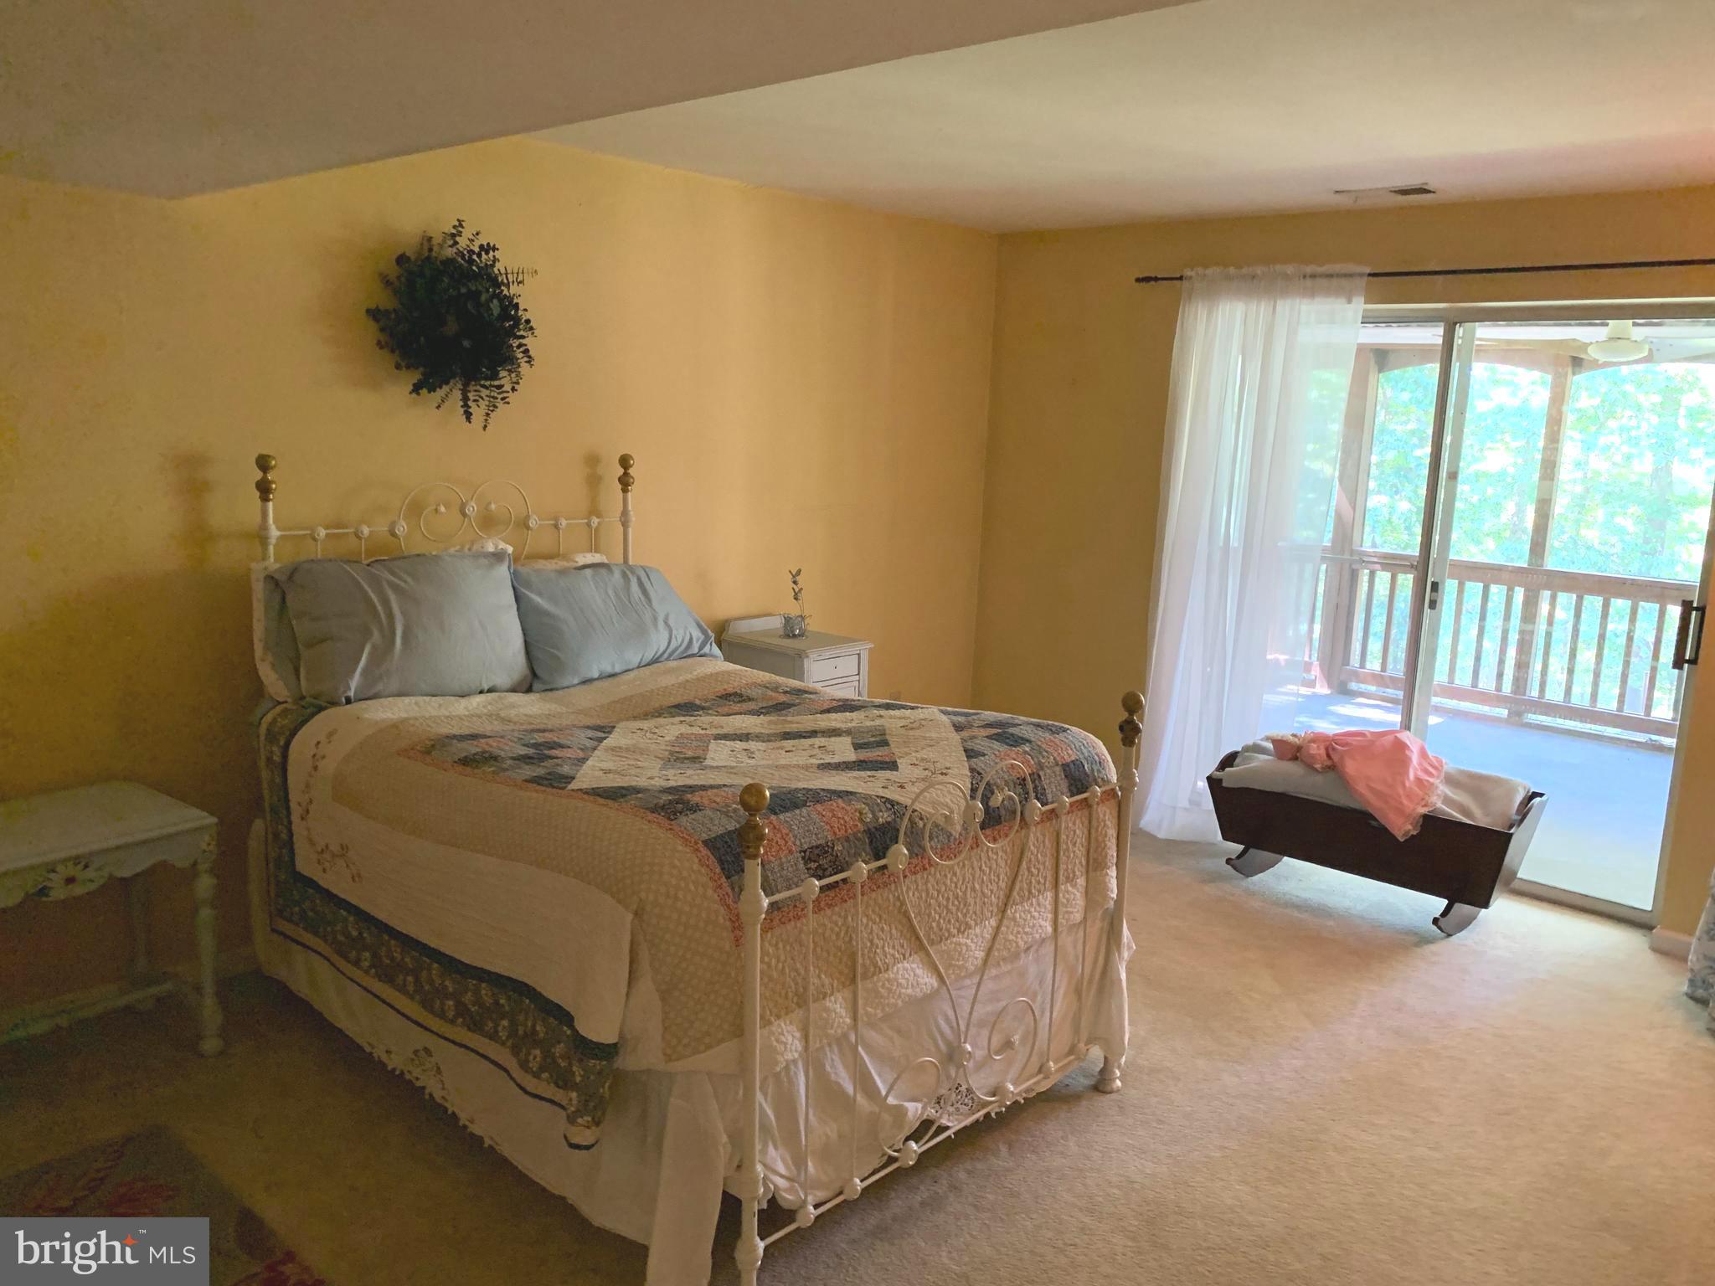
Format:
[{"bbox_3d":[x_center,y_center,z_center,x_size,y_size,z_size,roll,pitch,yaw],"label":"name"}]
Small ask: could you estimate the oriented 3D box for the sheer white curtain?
[{"bbox_3d":[1.453,-0.279,4.856,0.760,2.200,0.140,10,13,39],"label":"sheer white curtain"}]

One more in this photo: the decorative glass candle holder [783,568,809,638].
[{"bbox_3d":[-0.240,-0.156,4.912,0.090,0.270,0.090,2,10,0],"label":"decorative glass candle holder"}]

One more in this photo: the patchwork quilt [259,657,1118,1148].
[{"bbox_3d":[-0.435,0.500,3.314,1.820,0.600,1.410,11,14,43],"label":"patchwork quilt"}]

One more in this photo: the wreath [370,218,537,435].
[{"bbox_3d":[-1.201,-0.939,3.818,0.160,0.580,0.530,11,14,41],"label":"wreath"}]

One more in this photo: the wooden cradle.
[{"bbox_3d":[1.729,0.694,4.434,1.020,0.450,0.480,9,13,37],"label":"wooden cradle"}]

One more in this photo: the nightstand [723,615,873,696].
[{"bbox_3d":[-0.233,0.343,4.937,0.440,0.850,0.340,11,14,41],"label":"nightstand"}]

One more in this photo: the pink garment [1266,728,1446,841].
[{"bbox_3d":[1.680,0.464,4.374,0.520,0.300,0.360,9,13,37],"label":"pink garment"}]

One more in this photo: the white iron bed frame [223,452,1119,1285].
[{"bbox_3d":[-0.488,0.300,3.345,2.085,1.480,1.250,11,14,43],"label":"white iron bed frame"}]

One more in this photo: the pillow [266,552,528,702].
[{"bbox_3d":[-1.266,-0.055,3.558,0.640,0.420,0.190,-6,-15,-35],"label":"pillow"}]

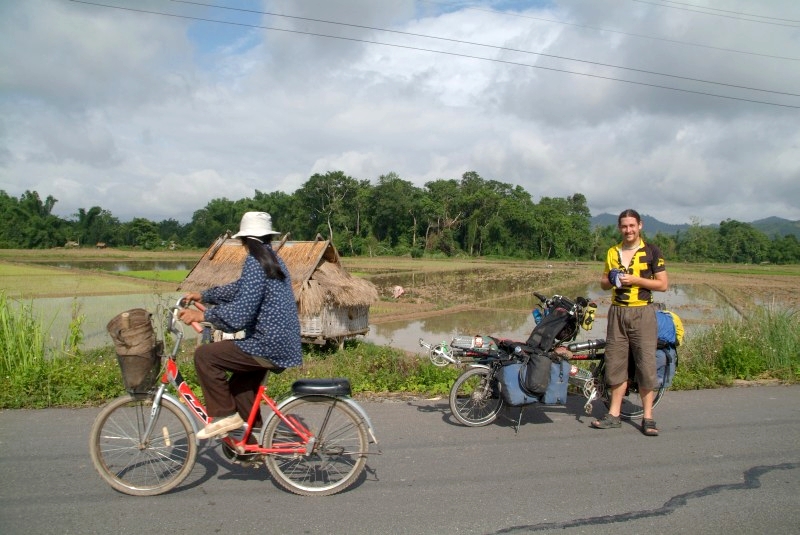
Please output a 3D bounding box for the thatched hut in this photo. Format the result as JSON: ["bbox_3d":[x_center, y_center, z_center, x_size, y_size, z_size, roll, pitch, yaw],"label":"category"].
[{"bbox_3d":[-2.886,0.459,13.643,4.440,2.440,1.970,2,2,30],"label":"thatched hut"}]

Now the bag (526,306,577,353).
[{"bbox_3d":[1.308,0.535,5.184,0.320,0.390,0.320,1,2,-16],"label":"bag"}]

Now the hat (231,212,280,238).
[{"bbox_3d":[-0.834,-0.247,3.490,0.285,0.145,0.275,2,2,37],"label":"hat"}]

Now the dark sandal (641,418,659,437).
[{"bbox_3d":[2.080,1.315,5.002,0.110,0.100,0.270,1,2,9],"label":"dark sandal"}]

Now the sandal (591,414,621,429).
[{"bbox_3d":[1.757,1.310,5.117,0.265,0.095,0.105,1,2,-5],"label":"sandal"}]

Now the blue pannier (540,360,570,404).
[{"bbox_3d":[1.288,0.950,5.005,0.270,0.370,0.170,1,2,-16],"label":"blue pannier"}]

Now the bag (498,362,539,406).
[{"bbox_3d":[0.975,0.958,4.917,0.310,0.360,0.170,1,2,-16],"label":"bag"}]

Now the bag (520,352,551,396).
[{"bbox_3d":[1.089,0.846,4.790,0.230,0.360,0.150,1,2,-16],"label":"bag"}]

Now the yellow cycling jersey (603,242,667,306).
[{"bbox_3d":[1.949,0.050,4.970,0.500,0.540,0.300,2,2,27],"label":"yellow cycling jersey"}]

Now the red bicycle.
[{"bbox_3d":[-0.944,0.785,3.518,1.670,1.120,0.580,1,2,-5],"label":"red bicycle"}]

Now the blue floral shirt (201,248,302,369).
[{"bbox_3d":[-0.861,0.238,3.480,0.570,0.670,0.500,1,2,0],"label":"blue floral shirt"}]

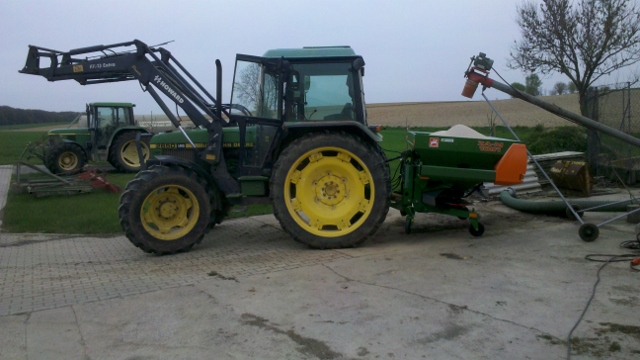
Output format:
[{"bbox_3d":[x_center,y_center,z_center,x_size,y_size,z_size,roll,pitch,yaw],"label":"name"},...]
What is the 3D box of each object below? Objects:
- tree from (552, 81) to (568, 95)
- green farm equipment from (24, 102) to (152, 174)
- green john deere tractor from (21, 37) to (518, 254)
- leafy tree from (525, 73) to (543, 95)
[{"bbox_3d":[70.860,-27.166,150.000,4.600,4.200,4.600,-1,6,0],"label":"tree"},{"bbox_3d":[-8.720,-1.550,19.850,4.600,2.780,2.100,-4,7,-23],"label":"green farm equipment"},{"bbox_3d":[-0.740,-0.530,7.600,6.800,2.820,2.100,-1,6,5],"label":"green john deere tractor"},{"bbox_3d":[62.905,-28.138,150.000,5.000,6.600,5.000,-1,6,0],"label":"leafy tree"}]

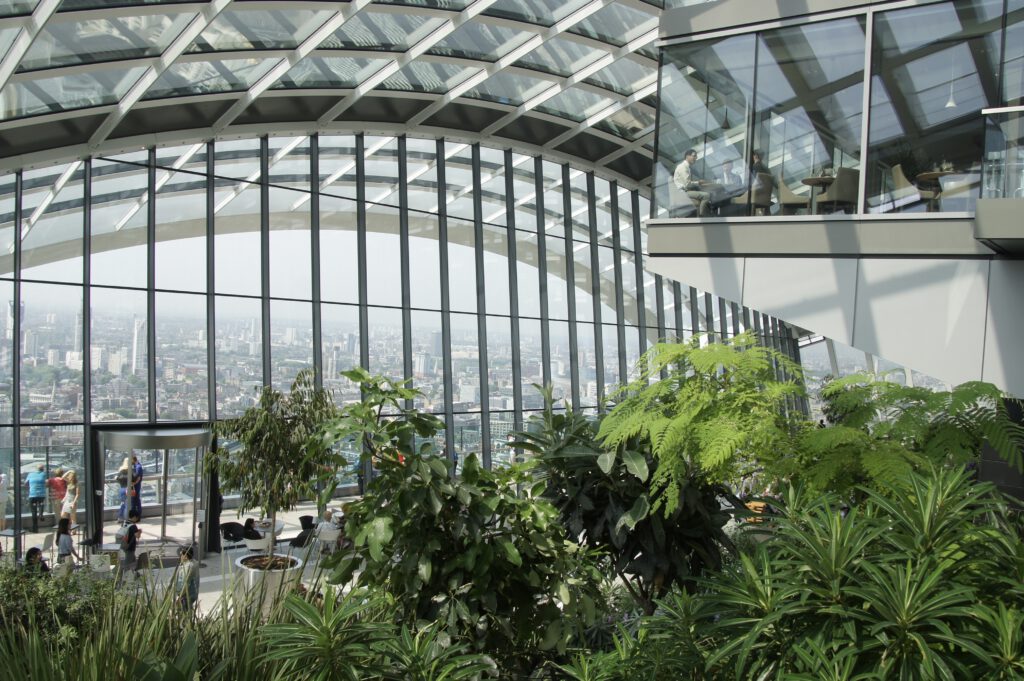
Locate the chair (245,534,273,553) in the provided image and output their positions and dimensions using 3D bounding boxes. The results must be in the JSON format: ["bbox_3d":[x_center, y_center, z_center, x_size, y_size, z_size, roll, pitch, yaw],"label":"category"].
[{"bbox_3d":[-5.730,4.774,17.398,0.540,0.750,0.540,3,1,12],"label":"chair"}]

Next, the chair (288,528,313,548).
[{"bbox_3d":[-4.944,4.806,18.171,0.540,0.740,0.520,3,1,30],"label":"chair"}]

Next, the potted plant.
[{"bbox_3d":[-4.654,2.999,14.850,2.300,4.600,2.300,3,1,-19],"label":"potted plant"}]

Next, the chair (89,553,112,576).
[{"bbox_3d":[-8.458,4.753,15.749,0.480,0.820,0.520,3,1,-27],"label":"chair"}]

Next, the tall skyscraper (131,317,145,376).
[{"bbox_3d":[-879.763,14.152,1810.000,32.000,140.000,26.000,3,1,-27],"label":"tall skyscraper"}]

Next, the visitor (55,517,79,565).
[{"bbox_3d":[-8.836,4.335,15.192,0.420,1.630,0.480,2,1,-39],"label":"visitor"}]

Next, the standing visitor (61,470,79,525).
[{"bbox_3d":[-11.231,4.075,19.531,0.460,1.530,0.360,3,1,-12],"label":"standing visitor"}]

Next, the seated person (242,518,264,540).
[{"bbox_3d":[-5.875,4.663,17.485,0.750,1.220,0.550,2,1,-41],"label":"seated person"}]

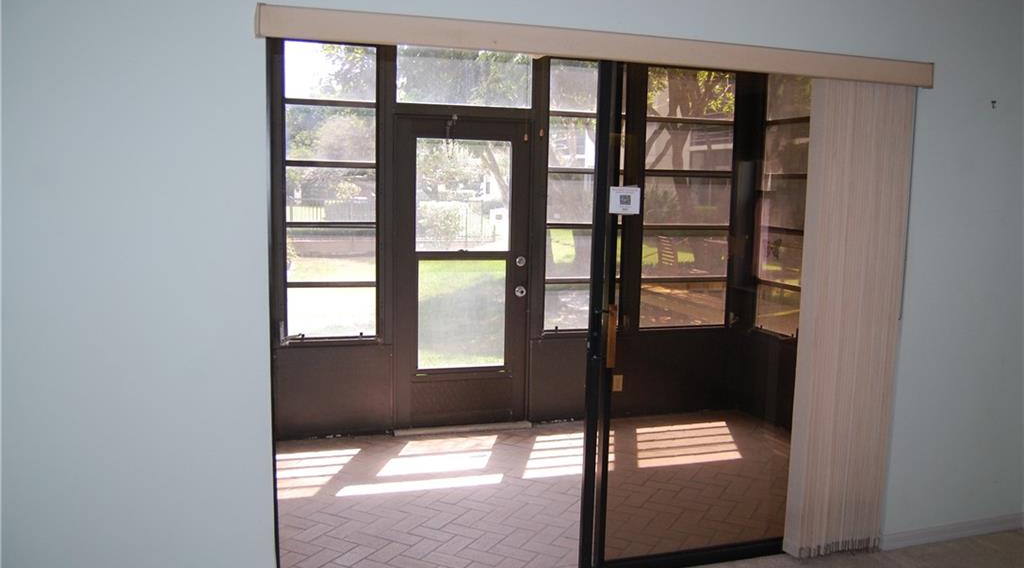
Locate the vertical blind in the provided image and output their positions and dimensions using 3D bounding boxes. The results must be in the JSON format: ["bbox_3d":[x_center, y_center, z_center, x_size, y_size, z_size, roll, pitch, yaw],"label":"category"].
[{"bbox_3d":[1.374,0.151,3.234,0.420,1.945,0.095,-1,7,-17],"label":"vertical blind"}]

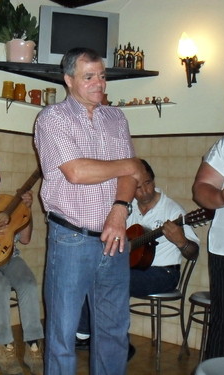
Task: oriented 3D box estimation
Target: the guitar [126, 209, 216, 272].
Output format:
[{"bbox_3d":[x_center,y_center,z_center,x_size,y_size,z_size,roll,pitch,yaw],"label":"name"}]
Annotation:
[{"bbox_3d":[0.280,0.324,3.234,0.110,0.370,0.990,9,-29,-36],"label":"guitar"}]

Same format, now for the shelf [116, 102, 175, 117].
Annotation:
[{"bbox_3d":[0.043,-0.577,3.953,1.020,0.110,0.100,2,-1,40],"label":"shelf"}]

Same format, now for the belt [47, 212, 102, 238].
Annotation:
[{"bbox_3d":[-0.104,0.154,2.200,0.370,0.110,0.280,2,-1,-30],"label":"belt"}]

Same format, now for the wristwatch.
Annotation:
[{"bbox_3d":[0.043,0.086,2.080,0.075,0.055,0.058,2,-1,24],"label":"wristwatch"}]

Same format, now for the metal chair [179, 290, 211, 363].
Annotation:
[{"bbox_3d":[0.717,0.726,3.262,0.450,0.870,0.410,2,1,-32],"label":"metal chair"}]

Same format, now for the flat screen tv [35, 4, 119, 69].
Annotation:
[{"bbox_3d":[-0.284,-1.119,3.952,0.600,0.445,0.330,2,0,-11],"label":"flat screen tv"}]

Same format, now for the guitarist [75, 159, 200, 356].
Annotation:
[{"bbox_3d":[0.136,0.474,3.343,0.687,1.323,0.707,3,1,45],"label":"guitarist"}]

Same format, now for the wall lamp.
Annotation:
[{"bbox_3d":[0.555,-0.875,3.476,0.135,0.350,0.200,2,-1,40],"label":"wall lamp"}]

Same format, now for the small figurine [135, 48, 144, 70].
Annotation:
[{"bbox_3d":[0.209,-0.973,3.838,0.076,0.172,0.056,2,1,9],"label":"small figurine"}]

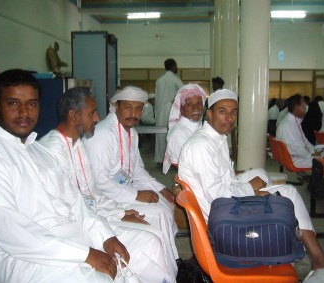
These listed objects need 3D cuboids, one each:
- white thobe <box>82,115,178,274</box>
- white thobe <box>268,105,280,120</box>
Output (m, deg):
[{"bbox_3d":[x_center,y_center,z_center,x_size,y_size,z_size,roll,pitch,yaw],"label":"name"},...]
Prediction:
[{"bbox_3d":[-0.190,0.321,2.390,0.660,1.000,0.500,4,8,28],"label":"white thobe"},{"bbox_3d":[2.120,-0.508,7.400,0.360,0.450,0.440,-2,7,-11],"label":"white thobe"}]

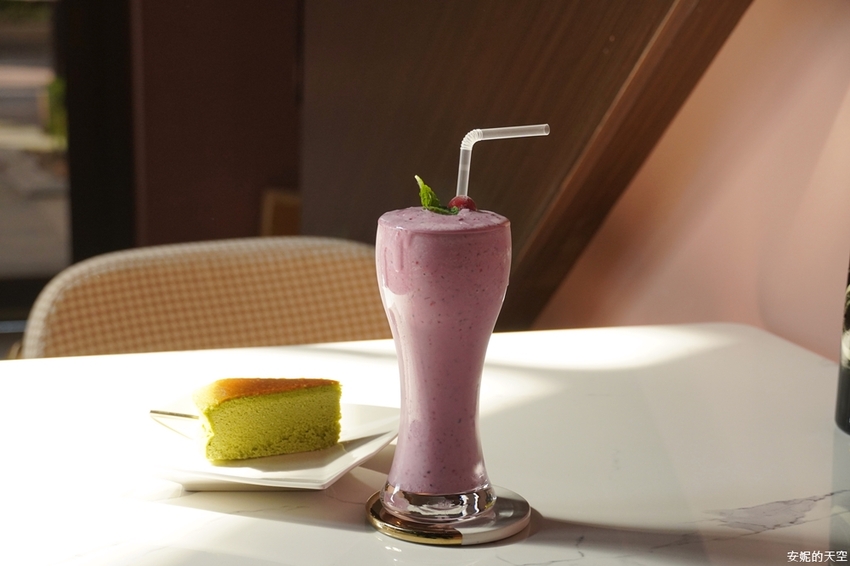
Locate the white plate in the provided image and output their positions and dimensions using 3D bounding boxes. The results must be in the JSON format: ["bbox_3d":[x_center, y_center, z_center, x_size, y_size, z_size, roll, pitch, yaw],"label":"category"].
[{"bbox_3d":[-0.107,0.108,1.145,0.160,0.022,0.150,4,13,13],"label":"white plate"}]

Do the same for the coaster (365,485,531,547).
[{"bbox_3d":[0.015,0.143,1.038,0.100,0.007,0.100,1,13,0],"label":"coaster"}]

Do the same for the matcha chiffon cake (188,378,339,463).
[{"bbox_3d":[-0.105,0.092,1.124,0.102,0.045,0.055,-2,13,-14],"label":"matcha chiffon cake"}]

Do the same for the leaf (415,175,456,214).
[{"bbox_3d":[0.005,-0.055,1.022,0.025,0.025,0.019,1,13,0],"label":"leaf"}]

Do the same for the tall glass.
[{"bbox_3d":[0.010,0.050,1.016,0.082,0.184,0.082,1,13,0],"label":"tall glass"}]

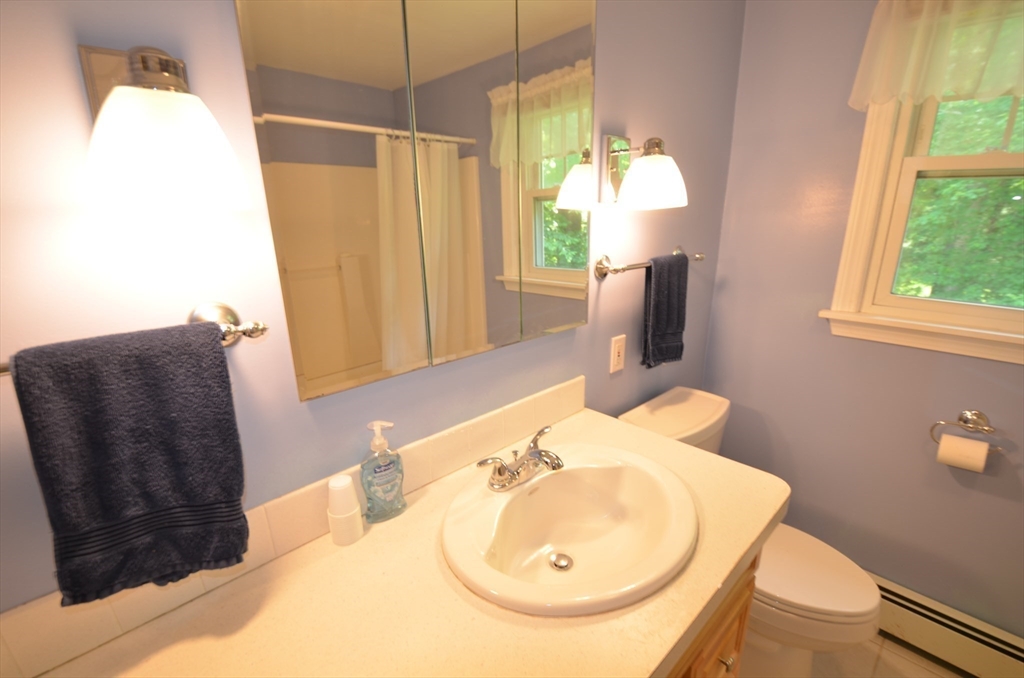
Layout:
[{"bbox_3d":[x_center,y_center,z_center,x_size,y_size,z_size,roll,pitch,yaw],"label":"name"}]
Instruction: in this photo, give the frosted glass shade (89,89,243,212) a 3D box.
[{"bbox_3d":[-0.373,-0.200,0.462,0.155,0.124,0.155,-15,21,-40],"label":"frosted glass shade"}]

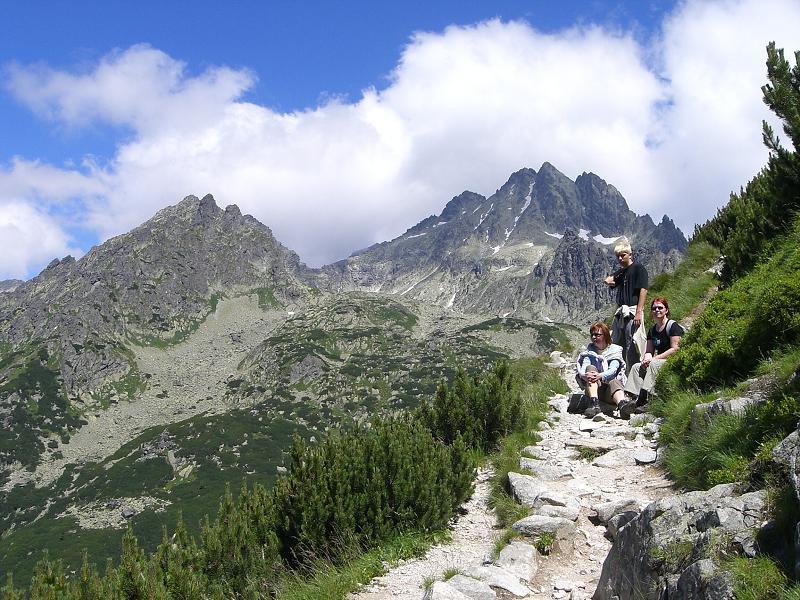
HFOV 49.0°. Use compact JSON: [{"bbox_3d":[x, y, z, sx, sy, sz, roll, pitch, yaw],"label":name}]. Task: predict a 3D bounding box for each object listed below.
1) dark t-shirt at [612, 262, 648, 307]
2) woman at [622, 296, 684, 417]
[{"bbox_3d":[2.540,-0.165,9.700,0.430,0.520,0.310,-2,-4,38],"label":"dark t-shirt"},{"bbox_3d":[2.640,0.590,9.200,0.540,1.220,0.780,-2,-4,36],"label":"woman"}]

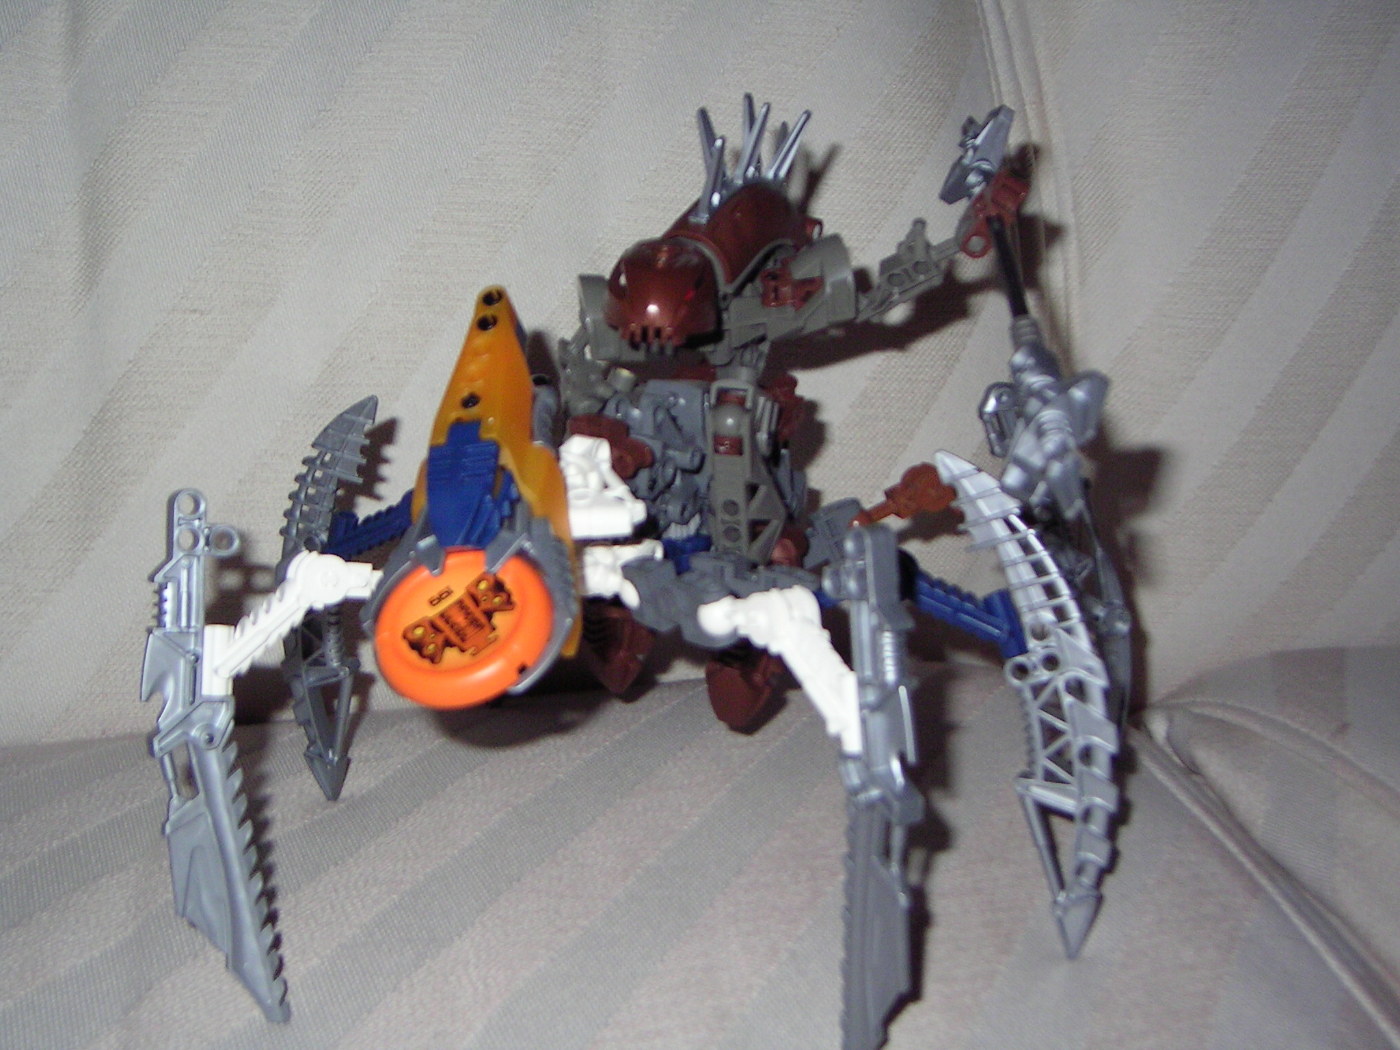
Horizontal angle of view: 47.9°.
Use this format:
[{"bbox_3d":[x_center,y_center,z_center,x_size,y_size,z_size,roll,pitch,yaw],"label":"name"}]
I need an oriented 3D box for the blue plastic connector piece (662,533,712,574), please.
[{"bbox_3d":[-0.004,0.008,0.424,0.014,0.011,0.012,5,21,20],"label":"blue plastic connector piece"}]

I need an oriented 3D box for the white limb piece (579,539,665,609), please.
[{"bbox_3d":[-0.021,0.012,0.403,0.020,0.017,0.018,5,21,20],"label":"white limb piece"}]

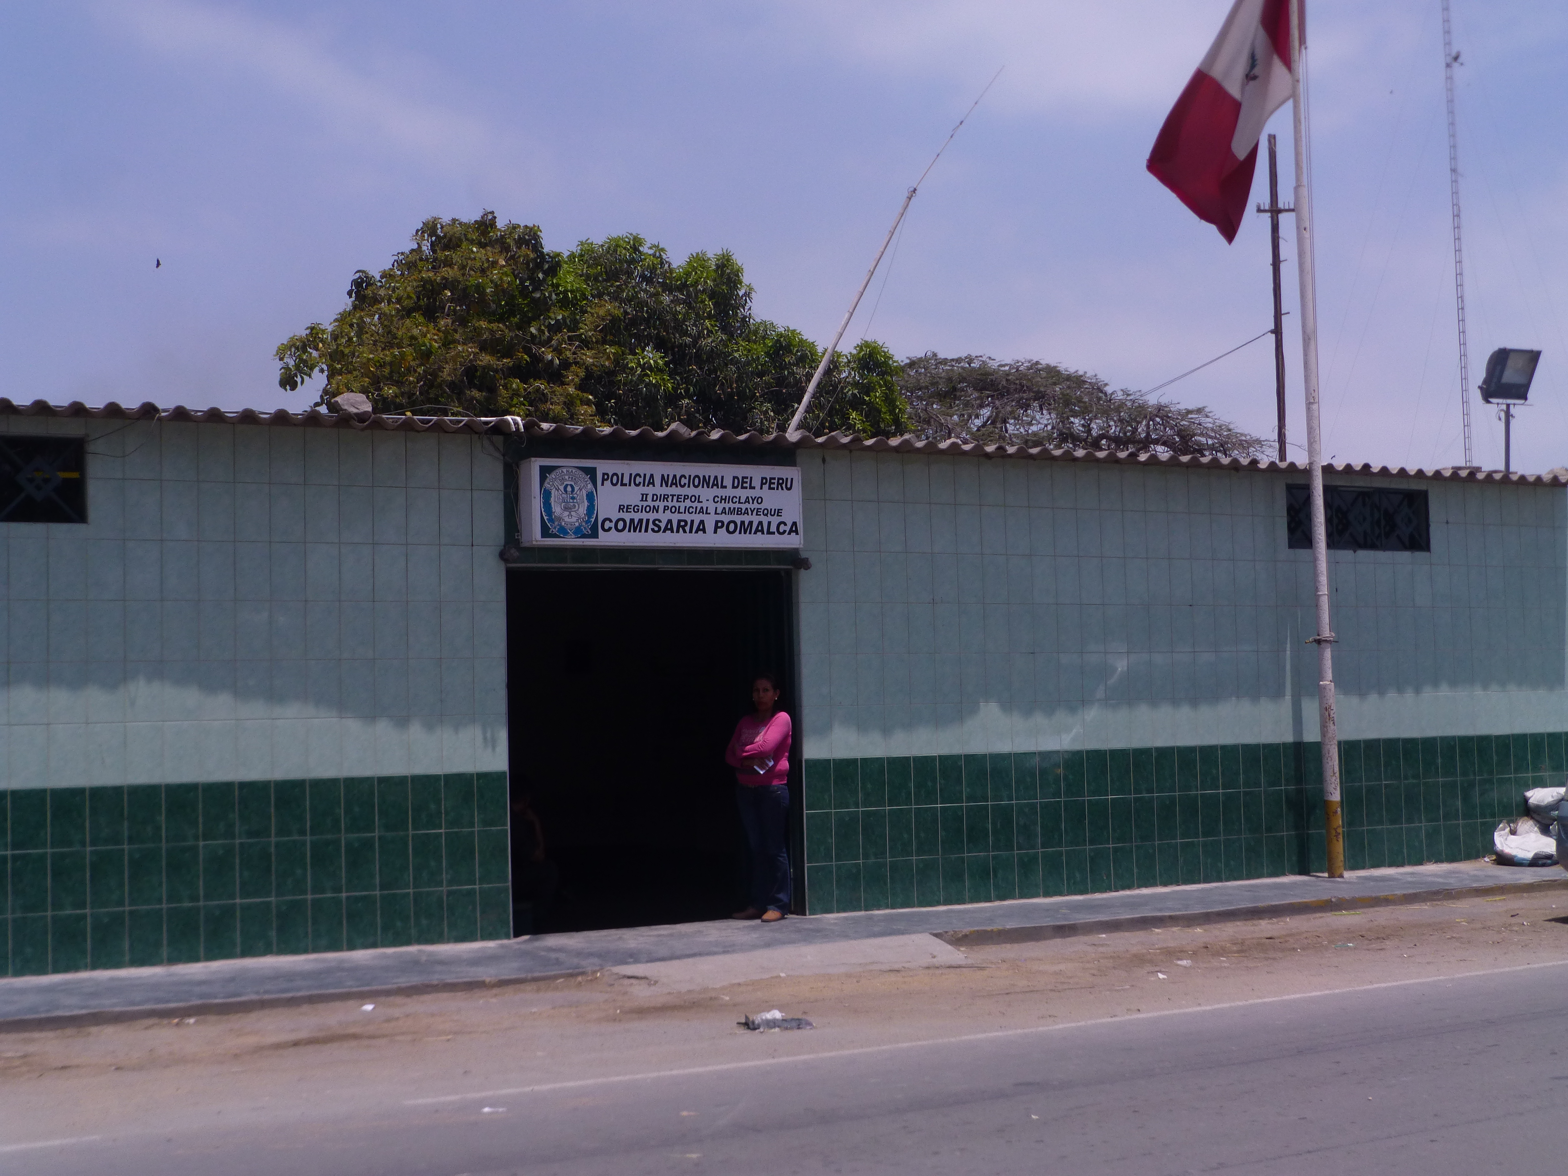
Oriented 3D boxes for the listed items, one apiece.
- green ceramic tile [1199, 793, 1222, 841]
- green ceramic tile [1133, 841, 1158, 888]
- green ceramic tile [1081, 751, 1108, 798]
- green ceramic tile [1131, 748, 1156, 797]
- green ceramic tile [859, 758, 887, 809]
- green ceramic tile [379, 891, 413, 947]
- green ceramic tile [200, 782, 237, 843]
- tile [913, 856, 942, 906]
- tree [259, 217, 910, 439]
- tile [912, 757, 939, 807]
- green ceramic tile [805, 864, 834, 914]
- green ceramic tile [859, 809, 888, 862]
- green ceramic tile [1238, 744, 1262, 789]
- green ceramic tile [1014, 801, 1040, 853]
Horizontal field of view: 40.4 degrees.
[{"bbox_3d":[3.033,1.616,15.148,0.200,0.330,0.010,1,-4,-30],"label":"green ceramic tile"},{"bbox_3d":[2.412,1.846,14.172,0.192,0.287,0.010,1,-4,-31],"label":"green ceramic tile"},{"bbox_3d":[2.153,1.278,14.669,0.200,0.330,0.010,1,-4,-30],"label":"green ceramic tile"},{"bbox_3d":[2.523,1.290,14.948,0.198,0.330,0.010,0,-4,-29],"label":"green ceramic tile"},{"bbox_3d":[0.577,1.263,13.771,0.200,0.330,0.010,1,-4,-30],"label":"green ceramic tile"},{"bbox_3d":[-2.190,1.870,12.017,0.198,0.306,0.010,1,-4,-30],"label":"green ceramic tile"},{"bbox_3d":[-3.135,1.240,11.808,0.201,0.332,0.009,1,-4,-30],"label":"green ceramic tile"},{"bbox_3d":[0.952,1.934,14.028,0.198,0.313,0.010,0,-4,-29],"label":"tile"},{"bbox_3d":[-2.005,-0.651,22.479,6.600,6.599,5.800,-1,-3,-5],"label":"tree"},{"bbox_3d":[0.928,1.266,13.983,0.201,0.332,0.009,1,-4,-30],"label":"tile"},{"bbox_3d":[0.239,1.916,13.545,0.198,0.317,0.010,0,-4,-29],"label":"green ceramic tile"},{"bbox_3d":[0.587,1.594,13.763,0.200,0.330,0.010,0,-4,-29],"label":"green ceramic tile"},{"bbox_3d":[3.375,1.289,15.367,0.200,0.330,0.010,1,-4,-30],"label":"green ceramic tile"},{"bbox_3d":[1.649,1.619,14.439,0.198,0.330,0.010,0,-4,-29],"label":"green ceramic tile"}]

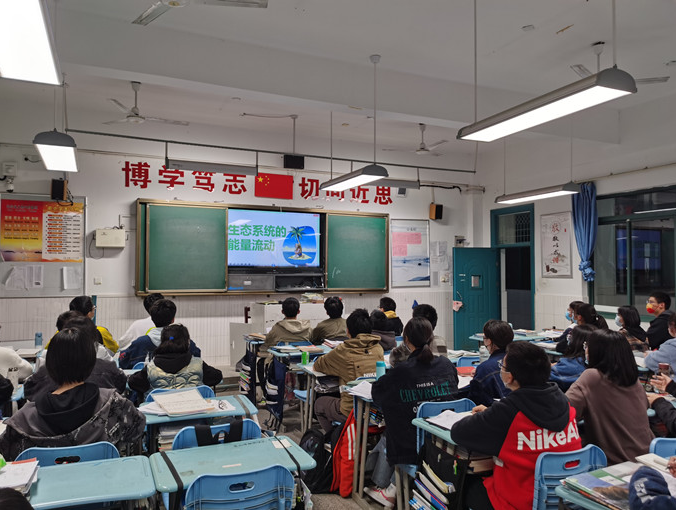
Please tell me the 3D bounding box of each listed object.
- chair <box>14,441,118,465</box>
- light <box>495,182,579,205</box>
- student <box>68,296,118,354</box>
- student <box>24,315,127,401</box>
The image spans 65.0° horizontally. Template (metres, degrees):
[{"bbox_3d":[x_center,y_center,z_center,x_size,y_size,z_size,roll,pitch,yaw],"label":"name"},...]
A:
[{"bbox_3d":[-1.244,1.232,2.454,0.420,0.820,0.480,1,-2,-25],"label":"chair"},{"bbox_3d":[2.653,-0.816,7.125,0.300,0.130,1.206,1,-2,-24],"label":"light"},{"bbox_3d":[-2.465,1.053,5.237,0.580,1.300,0.720,1,-2,-9],"label":"student"},{"bbox_3d":[-1.673,1.021,3.401,0.550,1.240,0.700,1,-2,-24],"label":"student"}]

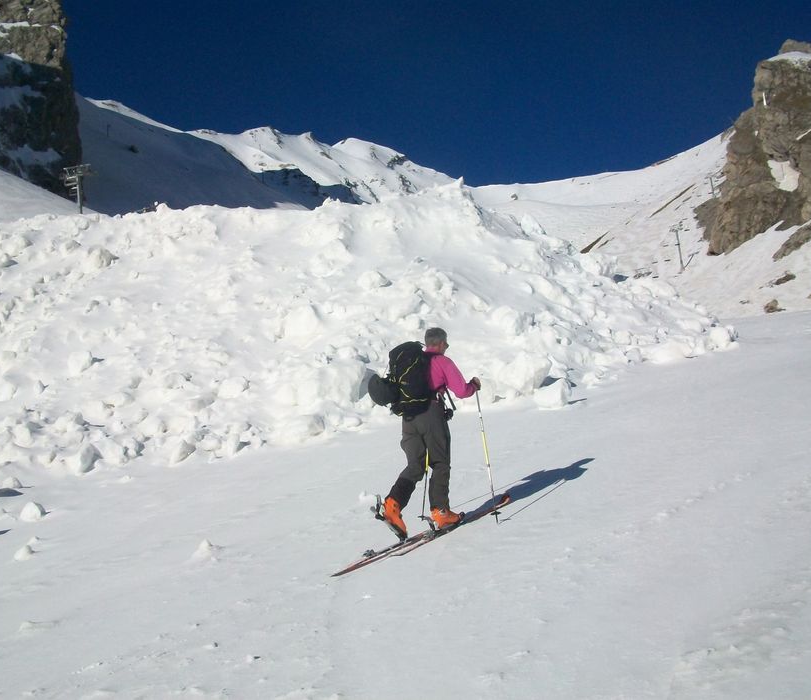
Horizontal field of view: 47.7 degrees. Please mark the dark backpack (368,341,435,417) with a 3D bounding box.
[{"bbox_3d":[-0.034,0.240,7.710,0.350,0.620,0.470,-5,-10,39],"label":"dark backpack"}]

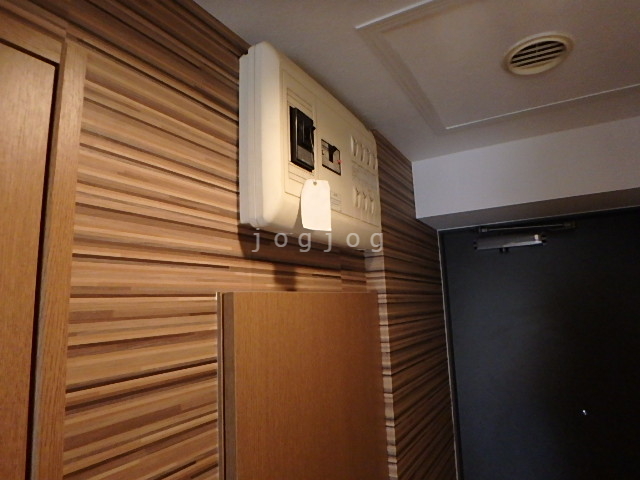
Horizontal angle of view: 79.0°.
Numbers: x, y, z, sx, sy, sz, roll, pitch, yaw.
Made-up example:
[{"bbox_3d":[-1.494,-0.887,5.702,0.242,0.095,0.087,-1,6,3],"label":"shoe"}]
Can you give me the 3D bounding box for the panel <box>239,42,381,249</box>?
[{"bbox_3d":[0.013,-0.156,0.841,0.088,0.320,0.440,-7,-10,31],"label":"panel"}]

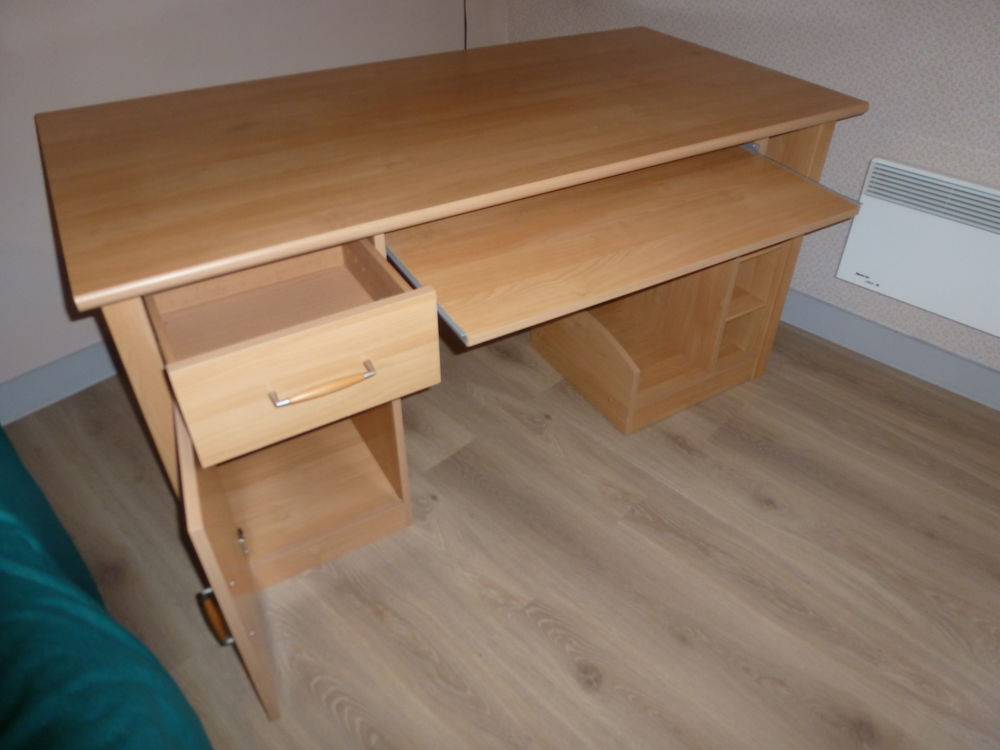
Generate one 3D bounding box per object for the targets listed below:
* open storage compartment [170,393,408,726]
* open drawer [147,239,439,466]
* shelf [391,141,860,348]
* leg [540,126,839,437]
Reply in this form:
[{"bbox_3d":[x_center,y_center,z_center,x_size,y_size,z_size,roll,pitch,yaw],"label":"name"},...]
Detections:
[{"bbox_3d":[-0.383,0.147,1.292,0.394,0.544,0.688,-20,44,-24],"label":"open storage compartment"},{"bbox_3d":[-0.328,-0.100,1.038,0.345,0.163,0.414,-20,44,-24],"label":"open drawer"},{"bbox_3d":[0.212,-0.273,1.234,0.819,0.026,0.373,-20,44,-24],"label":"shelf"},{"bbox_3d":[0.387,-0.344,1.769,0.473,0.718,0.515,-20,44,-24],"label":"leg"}]

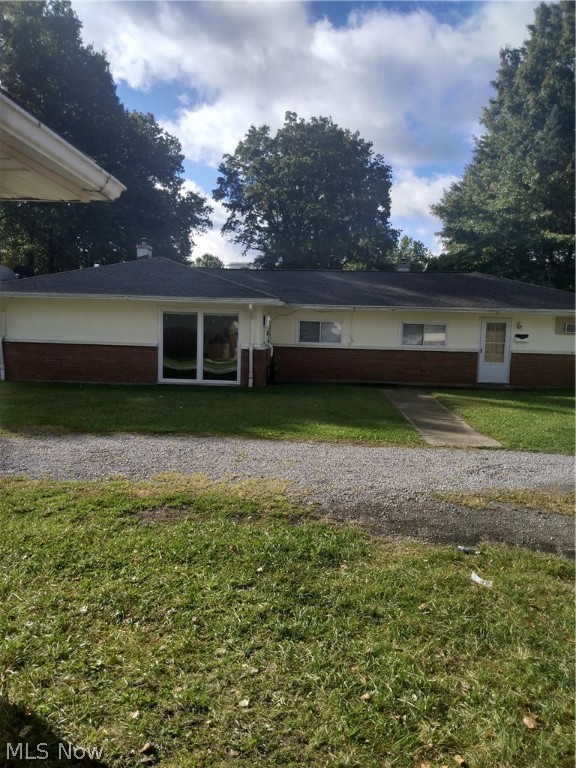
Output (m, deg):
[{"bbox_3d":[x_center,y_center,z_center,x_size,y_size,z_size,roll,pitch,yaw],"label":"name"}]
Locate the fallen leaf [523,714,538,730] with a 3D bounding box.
[{"bbox_3d":[0.973,1.358,1.780,0.055,0.020,0.060,2,6,3],"label":"fallen leaf"}]

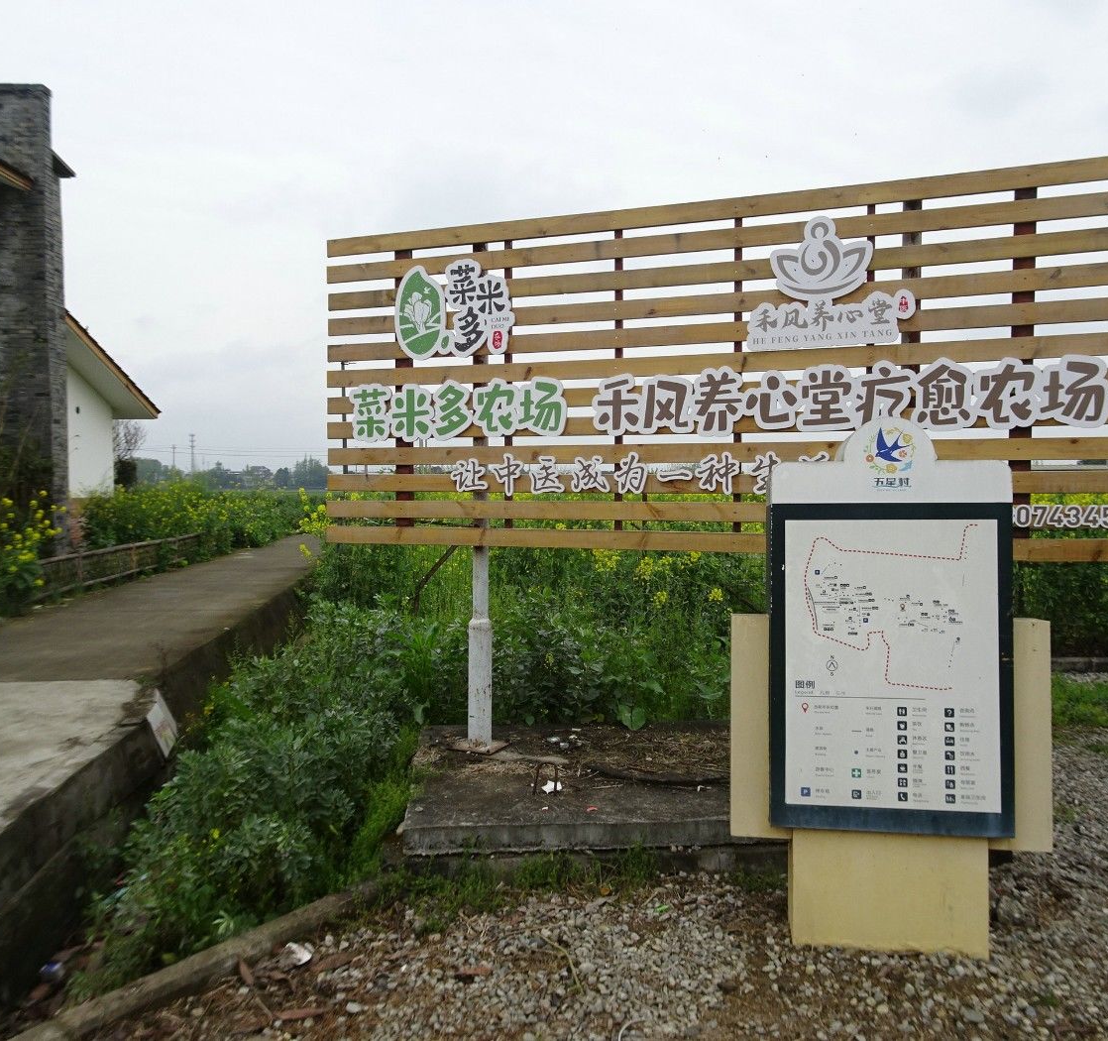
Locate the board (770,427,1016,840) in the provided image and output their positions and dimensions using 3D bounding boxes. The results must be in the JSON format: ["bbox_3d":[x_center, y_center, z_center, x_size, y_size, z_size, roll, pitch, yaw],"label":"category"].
[{"bbox_3d":[1.095,0.337,3.185,0.760,1.340,0.150,0,-1,8],"label":"board"}]

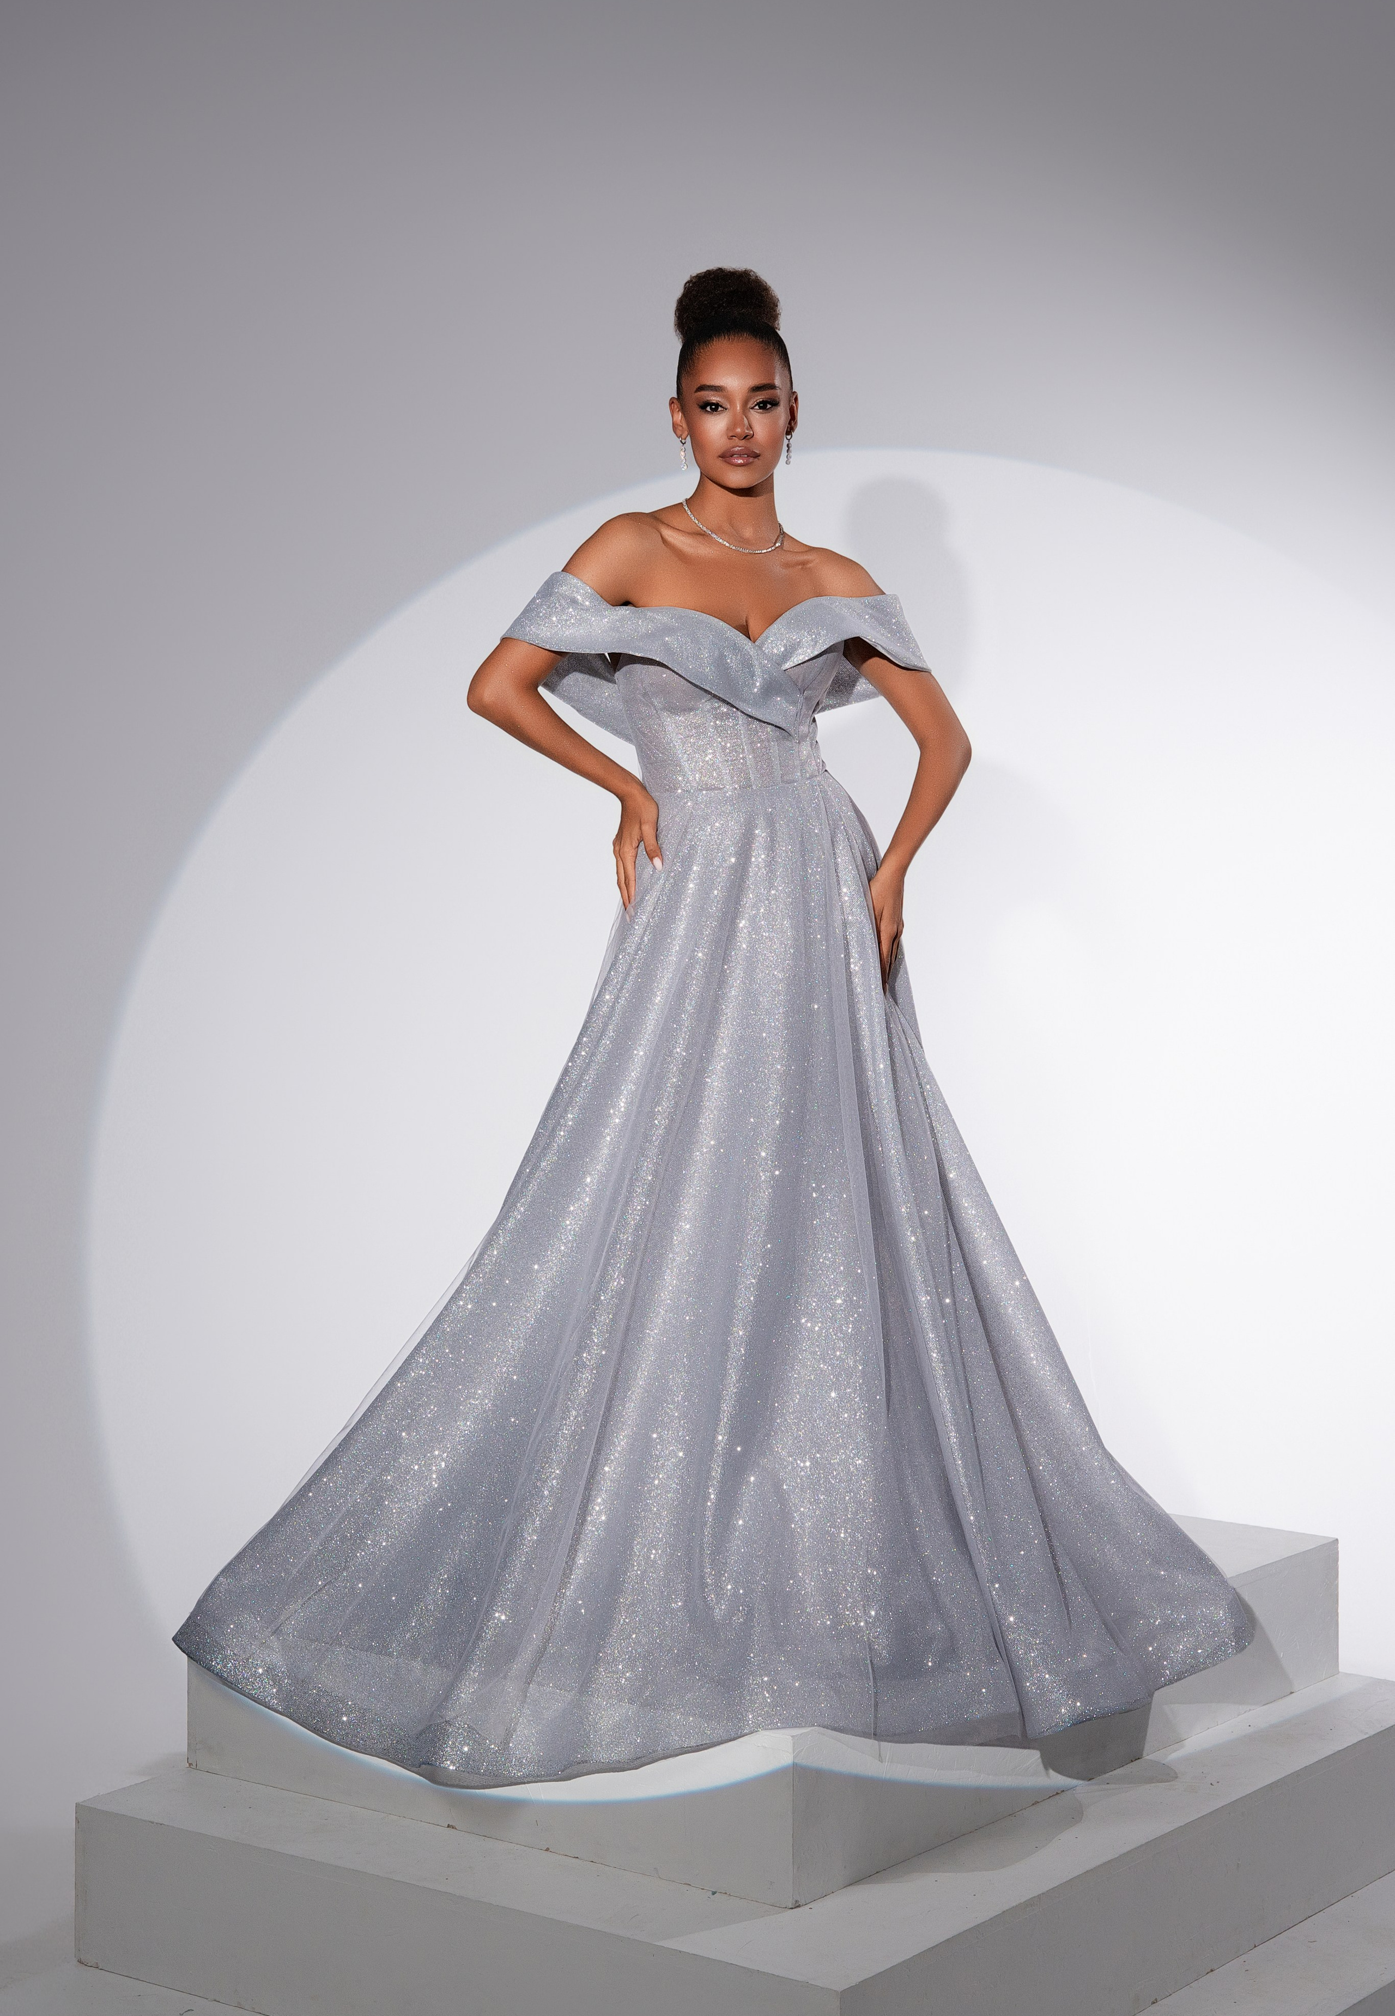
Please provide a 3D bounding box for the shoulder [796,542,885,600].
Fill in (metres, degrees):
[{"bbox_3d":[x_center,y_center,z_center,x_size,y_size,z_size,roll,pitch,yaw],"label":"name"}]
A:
[{"bbox_3d":[0.186,-0.567,4.000,0.120,0.085,0.115,-1,1,-18],"label":"shoulder"}]

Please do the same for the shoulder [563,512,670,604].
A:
[{"bbox_3d":[-0.103,-0.573,3.920,0.135,0.120,0.125,-1,1,-18],"label":"shoulder"}]

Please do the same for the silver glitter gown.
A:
[{"bbox_3d":[0.020,0.163,4.070,1.420,1.460,1.150,0,1,-14],"label":"silver glitter gown"}]

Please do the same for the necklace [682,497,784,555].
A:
[{"bbox_3d":[0.046,-0.622,3.970,0.130,0.080,0.120,0,1,0],"label":"necklace"}]

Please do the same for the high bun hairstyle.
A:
[{"bbox_3d":[0.047,-0.869,4.000,0.155,0.180,0.190,0,1,-8],"label":"high bun hairstyle"}]

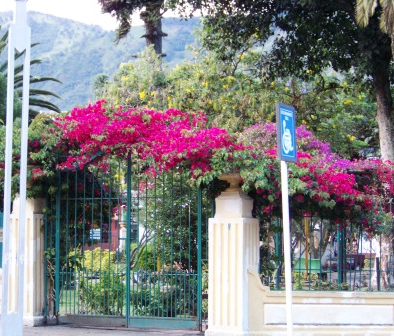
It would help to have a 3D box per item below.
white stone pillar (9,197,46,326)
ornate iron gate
[{"bbox_3d":[-2.473,1.338,16.687,0.520,1.940,0.520,-1,-3,27],"label":"white stone pillar"},{"bbox_3d":[-1.015,1.037,15.968,2.711,2.458,0.100,-1,-3,27],"label":"ornate iron gate"}]

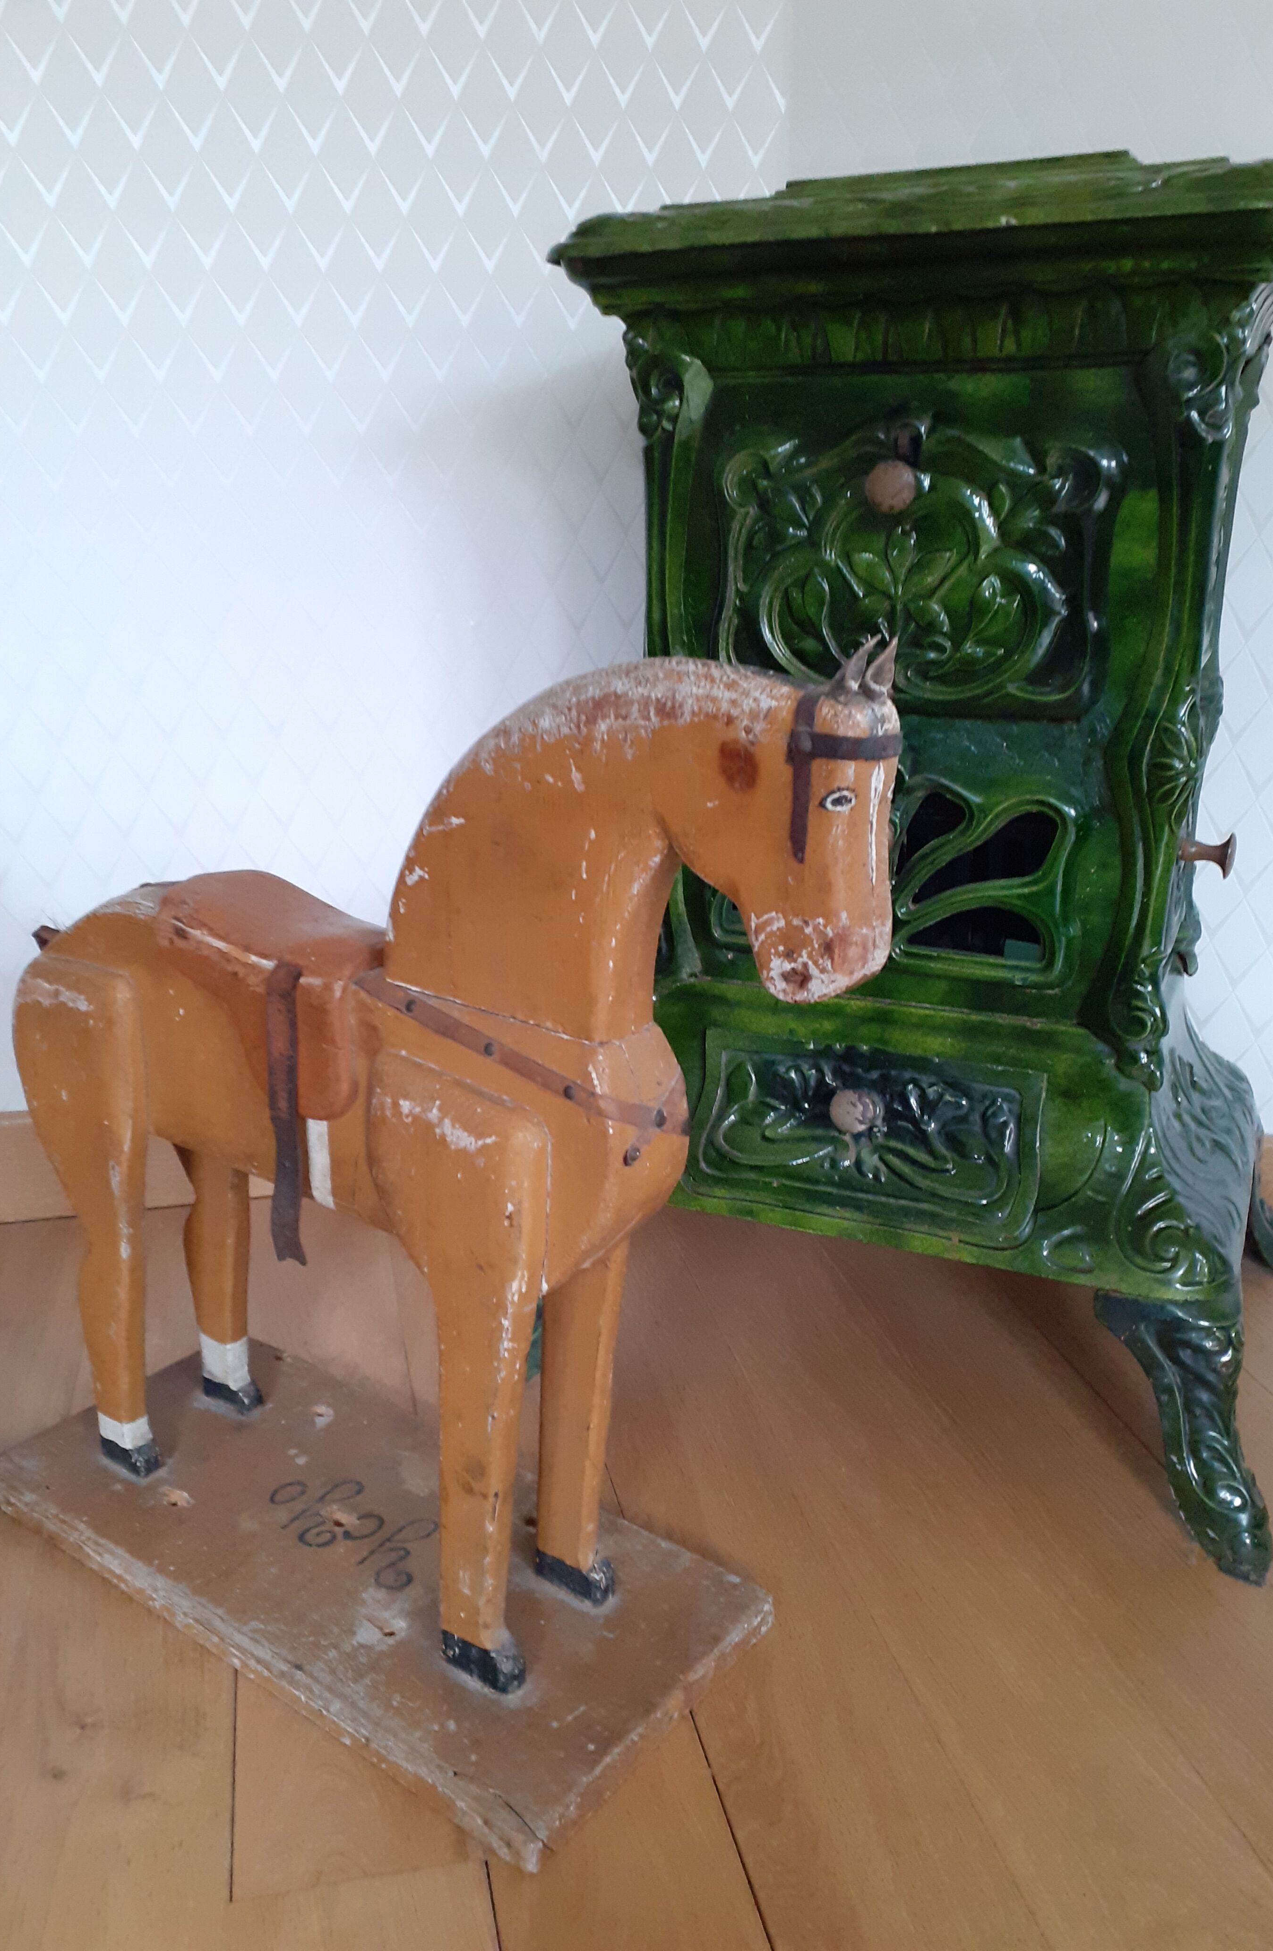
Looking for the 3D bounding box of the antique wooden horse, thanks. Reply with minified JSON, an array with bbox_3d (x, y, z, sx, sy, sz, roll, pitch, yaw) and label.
[{"bbox_3d":[-0.149,0.090,0.883,0.637,0.603,0.140,14,24,34],"label":"antique wooden horse"}]

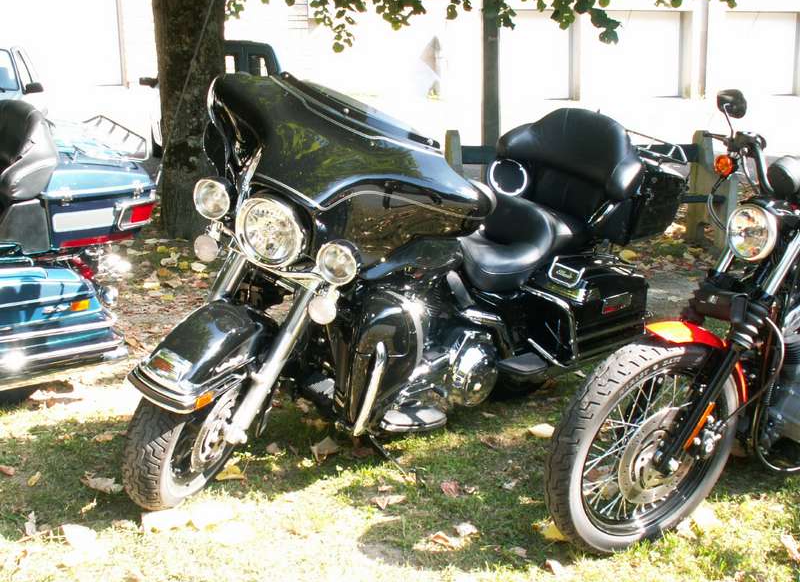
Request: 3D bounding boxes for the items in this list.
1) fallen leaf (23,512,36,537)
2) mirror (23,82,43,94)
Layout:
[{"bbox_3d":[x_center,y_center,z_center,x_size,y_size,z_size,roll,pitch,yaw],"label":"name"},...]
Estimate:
[{"bbox_3d":[-1.073,0.676,2.810,0.045,0.065,0.050,-1,10,0],"label":"fallen leaf"},{"bbox_3d":[-5.022,-2.782,13.300,0.240,0.160,0.140,-1,10,0],"label":"mirror"}]

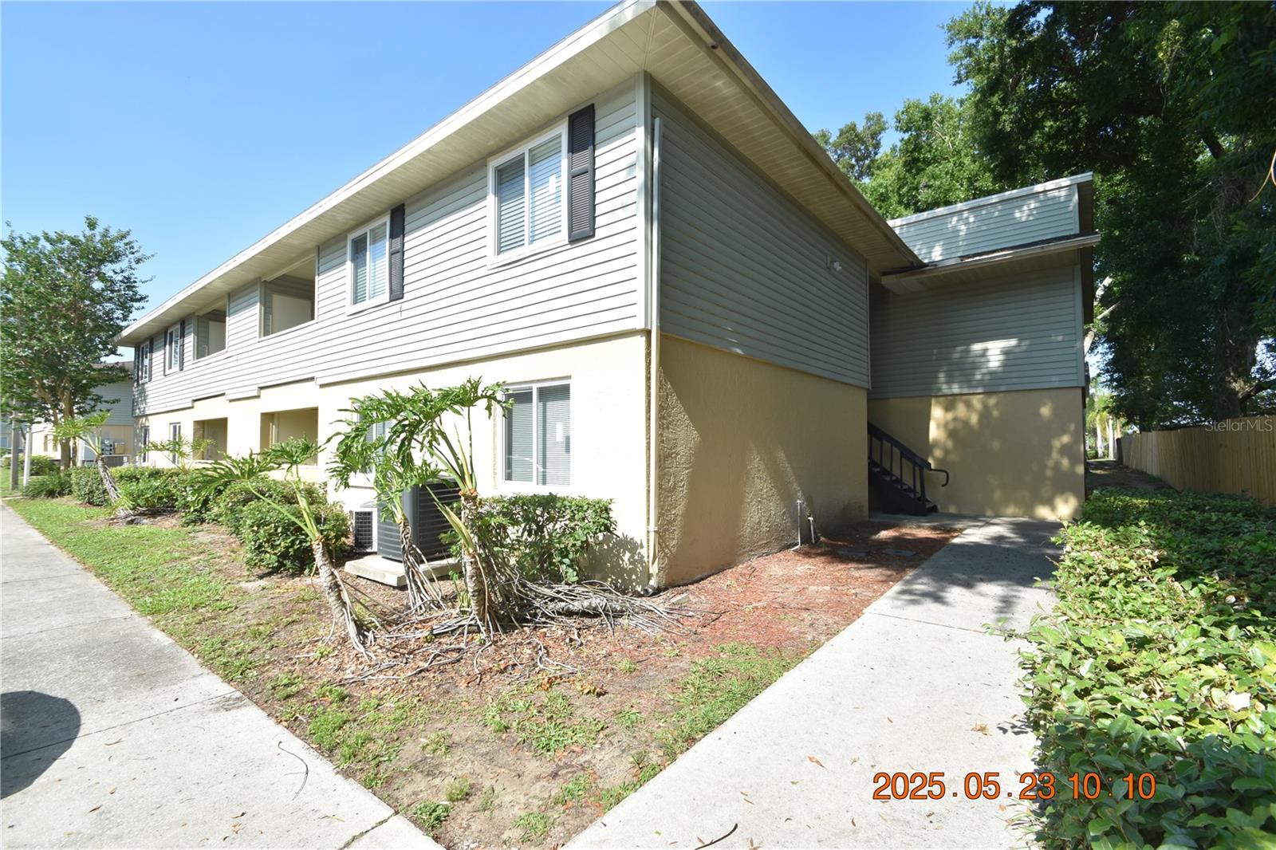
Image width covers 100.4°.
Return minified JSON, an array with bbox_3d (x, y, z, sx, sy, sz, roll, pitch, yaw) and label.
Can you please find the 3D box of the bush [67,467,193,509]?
[{"bbox_3d":[-12.643,1.510,13.214,4.772,0.895,1.392,-2,-3,37],"label":"bush"}]

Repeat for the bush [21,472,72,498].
[{"bbox_3d":[-17.285,1.737,15.809,1.988,0.716,1.292,-2,-3,37],"label":"bush"}]

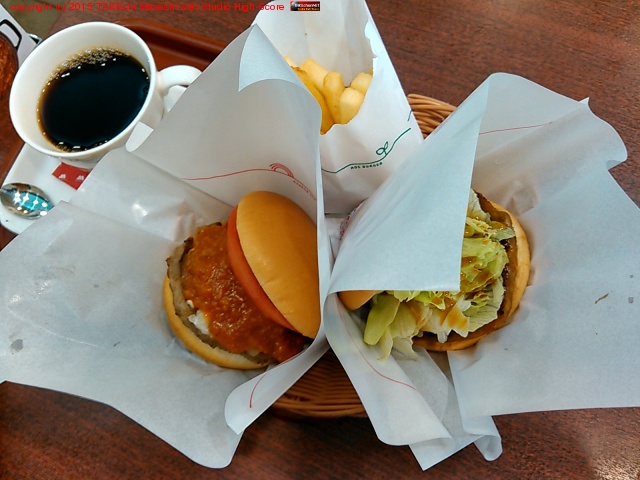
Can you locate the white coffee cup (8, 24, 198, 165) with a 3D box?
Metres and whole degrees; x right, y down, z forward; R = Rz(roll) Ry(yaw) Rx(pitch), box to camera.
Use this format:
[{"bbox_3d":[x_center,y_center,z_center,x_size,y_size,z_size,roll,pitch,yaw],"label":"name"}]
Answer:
[{"bbox_3d":[-0.116,-0.080,0.341,0.116,0.061,0.087,-14,71,3],"label":"white coffee cup"}]

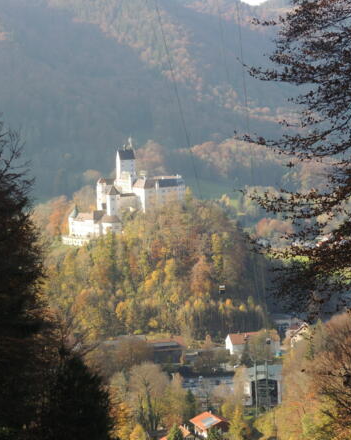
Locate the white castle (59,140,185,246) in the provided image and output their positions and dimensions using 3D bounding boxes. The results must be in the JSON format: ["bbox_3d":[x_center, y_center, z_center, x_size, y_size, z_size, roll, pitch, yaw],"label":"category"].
[{"bbox_3d":[-31.380,-17.220,855.000,64.000,62.000,44.000,-2,3,-13],"label":"white castle"}]

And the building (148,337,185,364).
[{"bbox_3d":[-3.790,54.270,600.000,13.200,9.600,10.500,-2,3,-14],"label":"building"}]

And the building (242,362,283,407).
[{"bbox_3d":[30.640,58.070,510.000,12.800,10.600,22.000,-1,3,1],"label":"building"}]

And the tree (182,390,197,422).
[{"bbox_3d":[4.630,61.500,478.000,4.500,11.200,4.500,-1,3,0],"label":"tree"}]

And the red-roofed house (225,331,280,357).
[{"bbox_3d":[33.210,53.230,622.000,21.500,9.300,10.500,-2,3,-18],"label":"red-roofed house"}]

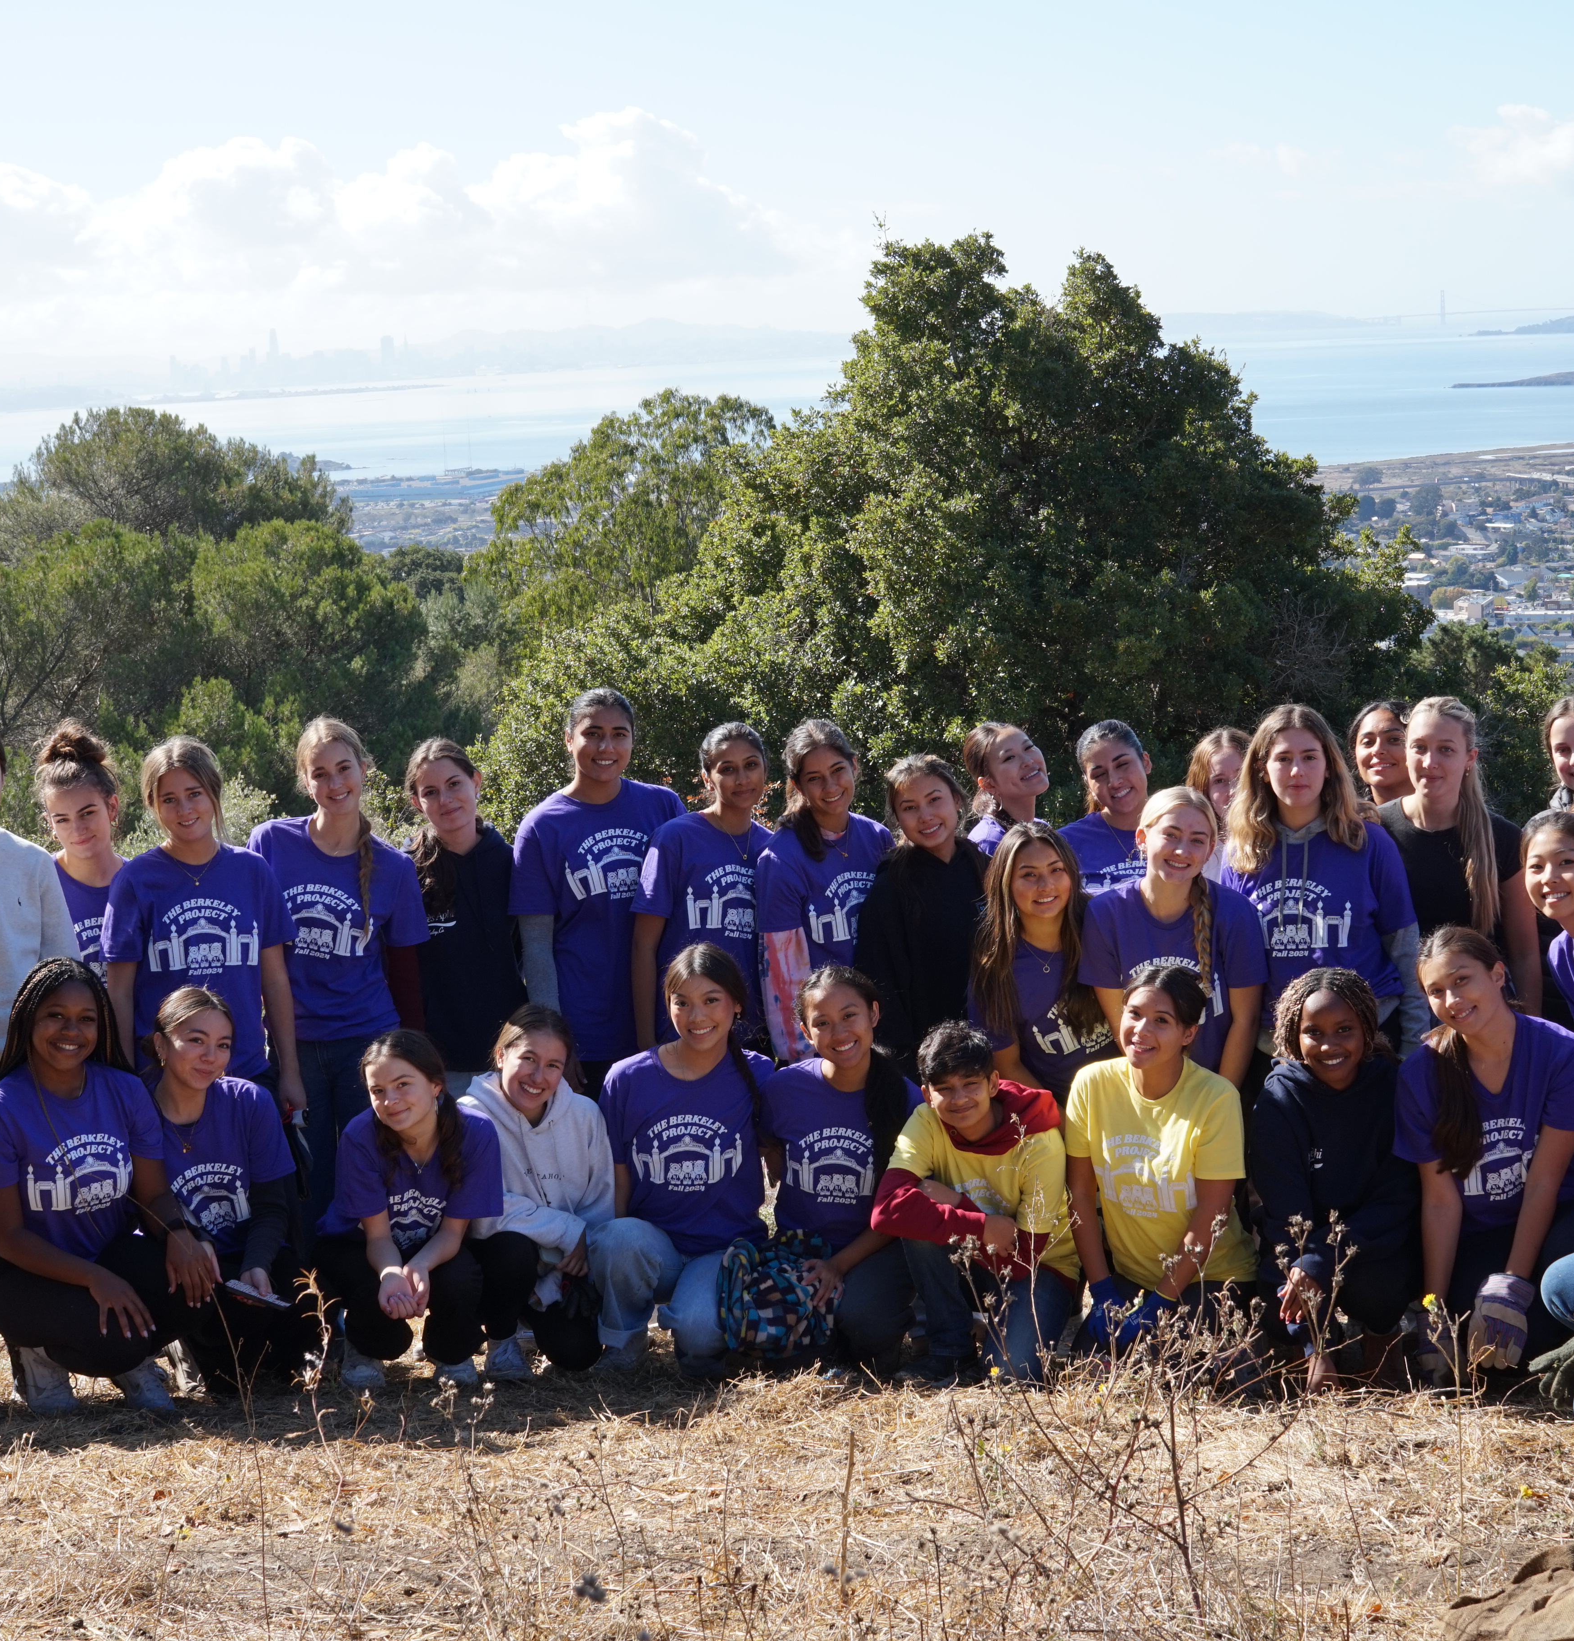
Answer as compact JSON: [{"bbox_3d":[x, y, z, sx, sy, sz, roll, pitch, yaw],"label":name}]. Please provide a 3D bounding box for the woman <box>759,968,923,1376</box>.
[{"bbox_3d":[0.132,0.795,6.700,0.450,0.926,0.620,-3,10,0],"label":"woman"}]

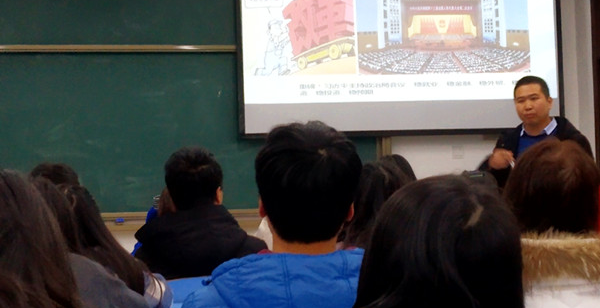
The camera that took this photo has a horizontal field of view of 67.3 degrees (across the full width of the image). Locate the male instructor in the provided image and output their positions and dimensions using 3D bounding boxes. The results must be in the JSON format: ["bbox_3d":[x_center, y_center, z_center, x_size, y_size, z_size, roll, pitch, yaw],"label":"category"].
[{"bbox_3d":[1.188,0.457,2.212,0.560,1.700,0.400,-4,-4,43],"label":"male instructor"}]

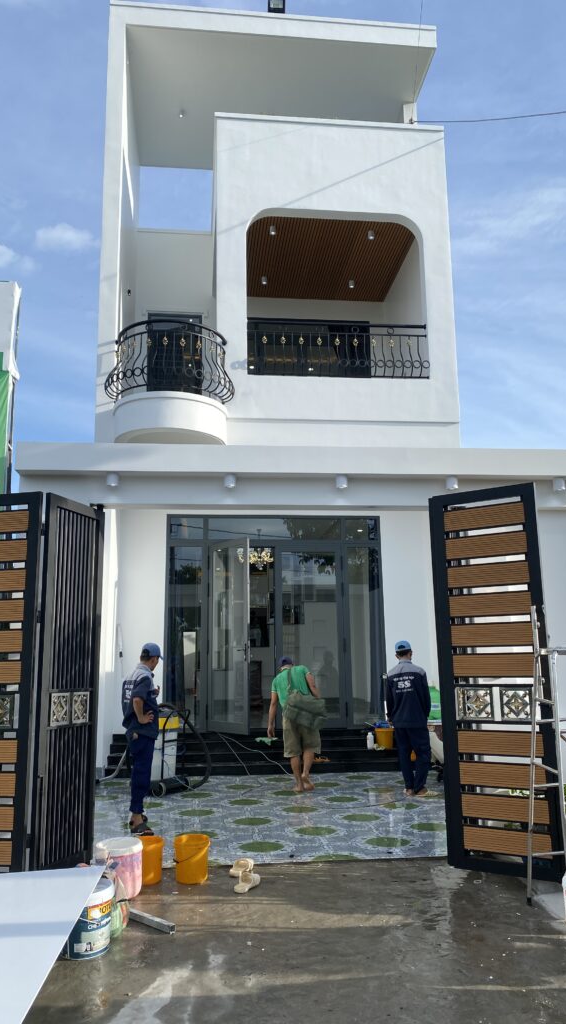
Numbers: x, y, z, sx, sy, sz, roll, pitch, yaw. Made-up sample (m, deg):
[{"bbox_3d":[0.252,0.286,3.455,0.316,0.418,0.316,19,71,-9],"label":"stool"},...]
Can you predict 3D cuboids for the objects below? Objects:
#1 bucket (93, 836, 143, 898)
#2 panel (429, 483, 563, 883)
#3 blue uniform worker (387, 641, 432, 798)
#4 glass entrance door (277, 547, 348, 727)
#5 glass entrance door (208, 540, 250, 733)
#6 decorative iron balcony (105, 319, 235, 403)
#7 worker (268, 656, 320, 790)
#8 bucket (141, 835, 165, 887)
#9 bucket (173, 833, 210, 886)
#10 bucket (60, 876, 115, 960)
[{"bbox_3d":[-1.073,2.340,5.055,0.306,0.317,0.306,0,-12,-7],"label":"bucket"},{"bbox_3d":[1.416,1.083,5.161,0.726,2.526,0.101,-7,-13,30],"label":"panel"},{"bbox_3d":[1.410,2.285,8.645,0.525,1.656,0.384,-5,-13,19],"label":"blue uniform worker"},{"bbox_3d":[0.413,1.849,11.604,1.074,2.721,0.071,0,-12,-7],"label":"glass entrance door"},{"bbox_3d":[-0.755,1.706,10.571,0.051,2.586,0.937,8,-14,-40],"label":"glass entrance door"},{"bbox_3d":[-1.536,-2.097,10.541,1.787,0.927,0.828,0,-12,-7],"label":"decorative iron balcony"},{"bbox_3d":[0.134,2.453,9.002,0.626,1.495,0.586,1,-12,-8],"label":"worker"},{"bbox_3d":[-0.929,2.364,5.219,0.249,0.273,0.249,0,-11,-6],"label":"bucket"},{"bbox_3d":[-0.616,2.361,5.229,0.249,0.273,0.249,0,-11,-6],"label":"bucket"},{"bbox_3d":[-1.041,2.181,4.127,0.288,0.328,0.288,0,-12,-7],"label":"bucket"}]

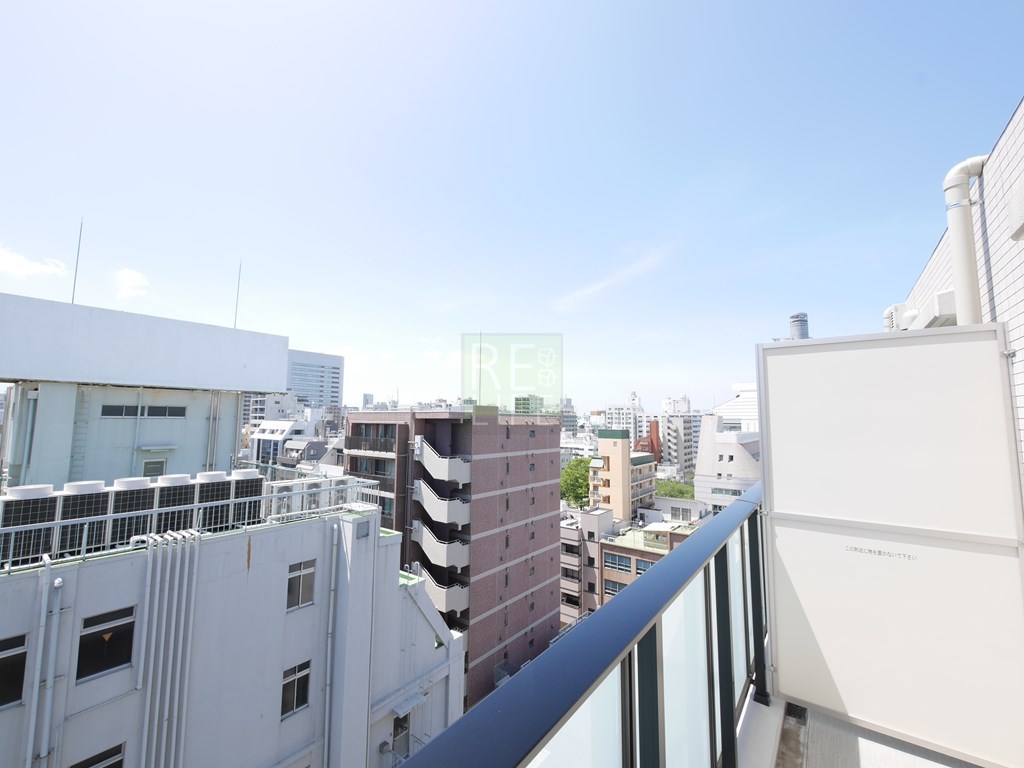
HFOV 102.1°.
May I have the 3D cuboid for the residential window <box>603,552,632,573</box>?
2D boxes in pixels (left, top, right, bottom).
[{"bbox_3d":[11.526,19.445,45.219,3.150,1.650,0.150,-4,-7,38],"label":"residential window"}]

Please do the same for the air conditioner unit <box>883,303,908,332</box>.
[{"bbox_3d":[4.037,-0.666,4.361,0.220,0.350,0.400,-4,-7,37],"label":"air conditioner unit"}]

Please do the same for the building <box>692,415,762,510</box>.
[{"bbox_3d":[44.452,20.203,81.927,14.000,27.000,14.000,-4,-7,38],"label":"building"}]

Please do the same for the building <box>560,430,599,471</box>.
[{"bbox_3d":[35.425,36.468,223.822,25.000,20.500,14.000,-4,-7,41],"label":"building"}]

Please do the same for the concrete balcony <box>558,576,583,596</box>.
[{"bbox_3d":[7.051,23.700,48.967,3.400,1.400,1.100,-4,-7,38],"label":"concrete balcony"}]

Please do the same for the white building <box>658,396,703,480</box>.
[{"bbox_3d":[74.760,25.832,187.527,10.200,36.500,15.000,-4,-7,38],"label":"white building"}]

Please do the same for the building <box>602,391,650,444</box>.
[{"bbox_3d":[71.055,31.054,263.874,17.000,40.000,14.000,-4,-7,38],"label":"building"}]

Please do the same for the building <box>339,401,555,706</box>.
[{"bbox_3d":[-4.959,14.232,36.291,12.000,24.000,15.100,-4,-7,40],"label":"building"}]

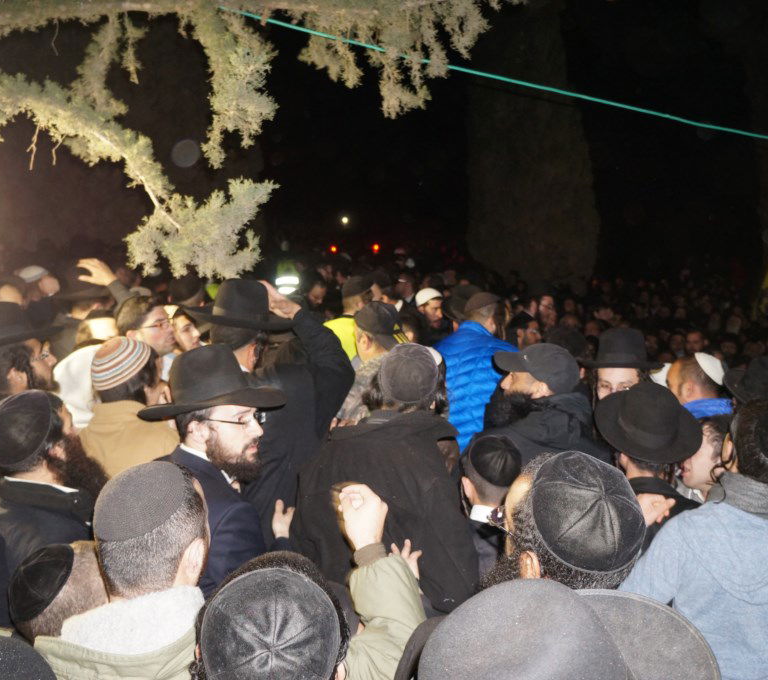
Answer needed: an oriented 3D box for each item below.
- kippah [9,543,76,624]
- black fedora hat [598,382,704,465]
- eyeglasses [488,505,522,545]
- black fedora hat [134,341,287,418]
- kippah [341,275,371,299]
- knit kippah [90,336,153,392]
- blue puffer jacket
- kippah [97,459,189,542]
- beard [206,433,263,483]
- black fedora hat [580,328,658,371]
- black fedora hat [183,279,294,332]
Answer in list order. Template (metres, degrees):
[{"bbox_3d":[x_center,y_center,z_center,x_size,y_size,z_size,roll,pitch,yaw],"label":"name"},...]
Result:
[{"bbox_3d":[-0.649,0.434,1.420,0.150,0.065,0.150,-15,36,40],"label":"kippah"},{"bbox_3d":[0.795,0.222,2.280,0.320,0.130,0.350,5,30,2],"label":"black fedora hat"},{"bbox_3d":[0.255,0.288,1.150,0.140,0.045,0.140,-5,9,-32],"label":"eyeglasses"},{"bbox_3d":[-0.414,0.094,1.820,0.360,0.155,0.330,-4,6,16],"label":"black fedora hat"},{"bbox_3d":[-0.179,-0.336,4.700,0.180,0.120,0.200,7,17,40],"label":"kippah"},{"bbox_3d":[-0.739,0.054,2.120,0.170,0.090,0.170,-33,22,-25],"label":"knit kippah"},{"bbox_3d":[0.486,0.257,3.900,0.500,0.700,0.320,0,8,0],"label":"blue puffer jacket"},{"bbox_3d":[-0.403,0.244,1.250,0.155,0.078,0.160,4,33,25],"label":"kippah"},{"bbox_3d":[-0.345,0.270,1.770,0.095,0.115,0.130,2,8,17],"label":"beard"},{"bbox_3d":[0.911,0.028,2.950,0.320,0.140,0.350,3,7,17],"label":"black fedora hat"},{"bbox_3d":[-0.456,-0.115,2.420,0.320,0.140,0.360,14,17,34],"label":"black fedora hat"}]

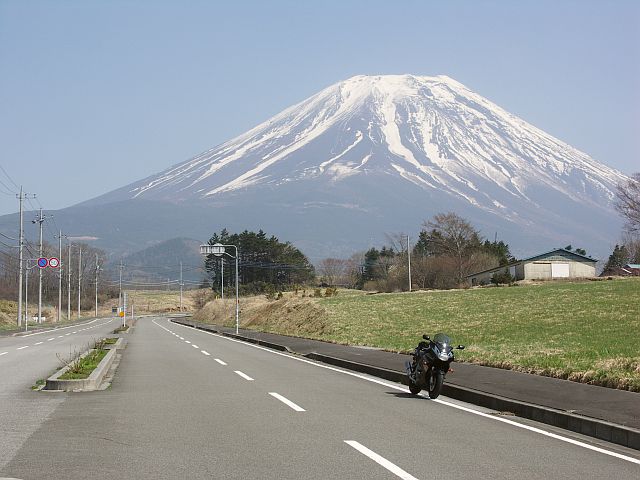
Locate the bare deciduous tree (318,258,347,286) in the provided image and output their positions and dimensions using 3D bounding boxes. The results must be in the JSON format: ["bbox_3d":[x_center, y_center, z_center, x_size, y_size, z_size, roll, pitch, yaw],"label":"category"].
[{"bbox_3d":[3.029,7.874,300.194,6.600,6.790,6.200,0,-3,-8],"label":"bare deciduous tree"}]

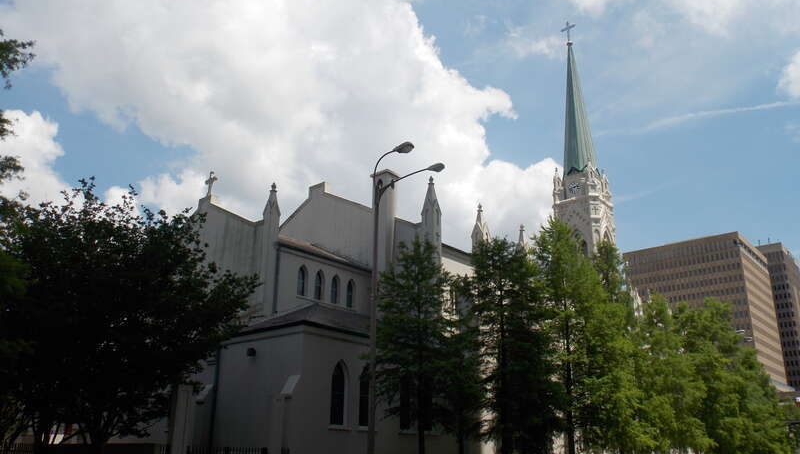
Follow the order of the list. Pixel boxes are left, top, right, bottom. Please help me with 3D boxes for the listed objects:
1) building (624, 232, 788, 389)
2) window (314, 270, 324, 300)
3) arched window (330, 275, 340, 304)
[{"bbox_3d":[100.716,41.691,199.689,35.000,67.000,36.000,-17,-26,39],"label":"building"},{"bbox_3d":[-4.391,3.132,34.055,0.250,1.671,0.716,-17,-27,38],"label":"window"},{"bbox_3d":[-3.300,3.240,31.982,0.250,1.580,0.720,-17,-26,39],"label":"arched window"}]

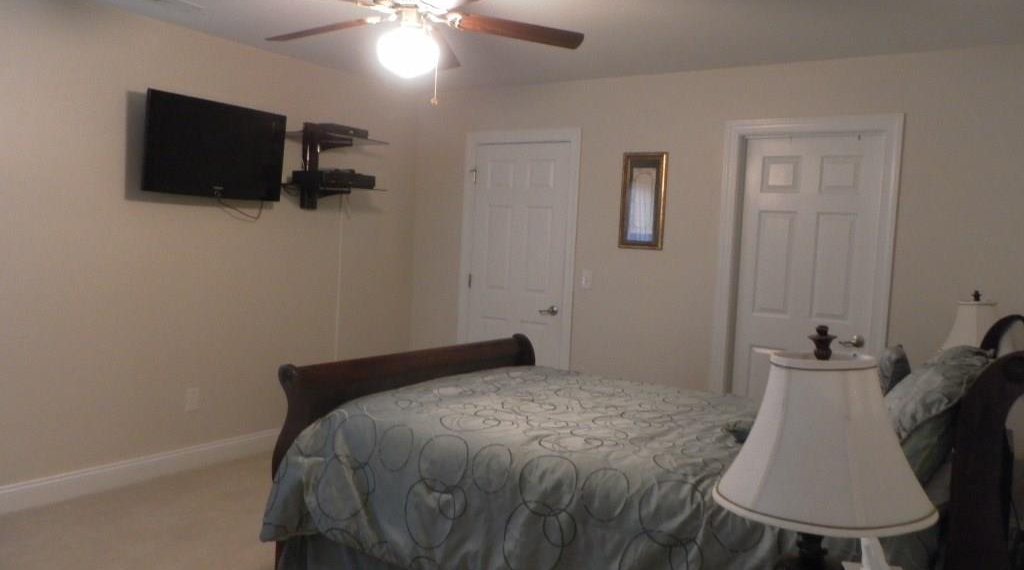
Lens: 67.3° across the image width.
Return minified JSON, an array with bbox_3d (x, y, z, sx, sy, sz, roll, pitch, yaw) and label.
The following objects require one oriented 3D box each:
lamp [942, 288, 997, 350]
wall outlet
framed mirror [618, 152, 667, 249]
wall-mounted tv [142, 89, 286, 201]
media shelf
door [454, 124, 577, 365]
[{"bbox_3d":[1.980,0.328,3.318,0.370,0.610,0.370,5,4,35],"label":"lamp"},{"bbox_3d":[-1.794,0.640,4.323,0.012,0.118,0.075,5,4,35],"label":"wall outlet"},{"bbox_3d":[0.805,-0.513,4.714,0.296,0.587,0.030,5,4,35],"label":"framed mirror"},{"bbox_3d":[-1.609,-0.734,4.185,0.075,0.499,0.843,10,7,34],"label":"wall-mounted tv"},{"bbox_3d":[-1.129,-0.737,4.755,0.400,0.540,0.590,5,4,35],"label":"media shelf"},{"bbox_3d":[0.022,0.018,5.309,0.932,2.116,0.090,5,4,35],"label":"door"}]

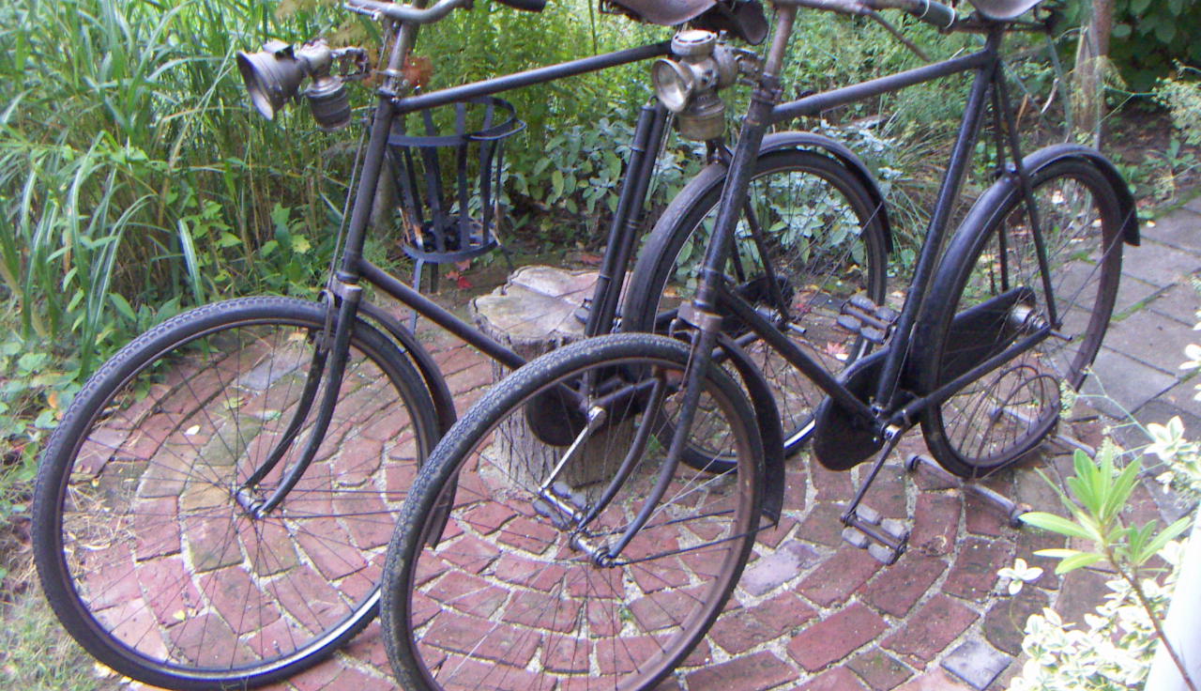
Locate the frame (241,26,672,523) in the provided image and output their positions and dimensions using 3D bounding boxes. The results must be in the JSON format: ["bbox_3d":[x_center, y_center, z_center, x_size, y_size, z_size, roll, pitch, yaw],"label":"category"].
[{"bbox_3d":[-0.169,-0.151,2.281,1.100,0.740,0.140,-19,26,-30],"label":"frame"}]

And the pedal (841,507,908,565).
[{"bbox_3d":[0.505,0.350,2.300,0.105,0.082,0.032,26,-5,45],"label":"pedal"}]

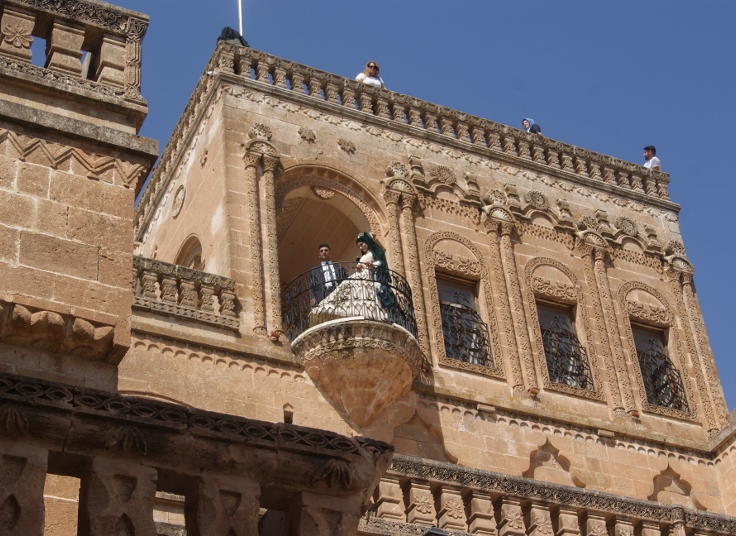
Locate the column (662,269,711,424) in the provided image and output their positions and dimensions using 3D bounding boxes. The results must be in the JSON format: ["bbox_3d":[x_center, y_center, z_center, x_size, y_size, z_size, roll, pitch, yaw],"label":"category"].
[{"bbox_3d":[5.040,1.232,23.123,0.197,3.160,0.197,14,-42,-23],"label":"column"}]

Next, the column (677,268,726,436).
[{"bbox_3d":[5.700,1.363,25.243,0.250,3.480,0.250,14,-44,-22],"label":"column"}]

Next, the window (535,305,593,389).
[{"bbox_3d":[2.839,1.161,21.893,0.765,1.516,0.200,14,-42,-23],"label":"window"}]

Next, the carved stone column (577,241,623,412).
[{"bbox_3d":[3.838,0.902,24.483,0.250,3.480,0.250,14,-44,-22],"label":"carved stone column"}]

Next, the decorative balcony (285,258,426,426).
[{"bbox_3d":[-0.008,1.087,21.145,2.002,2.233,1.032,14,-44,-22],"label":"decorative balcony"}]

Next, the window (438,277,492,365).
[{"bbox_3d":[1.329,0.781,21.246,0.765,1.516,0.200,14,-42,-23],"label":"window"}]

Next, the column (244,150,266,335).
[{"bbox_3d":[-1.673,-0.467,22.239,0.250,3.480,0.250,-3,-40,-3],"label":"column"}]

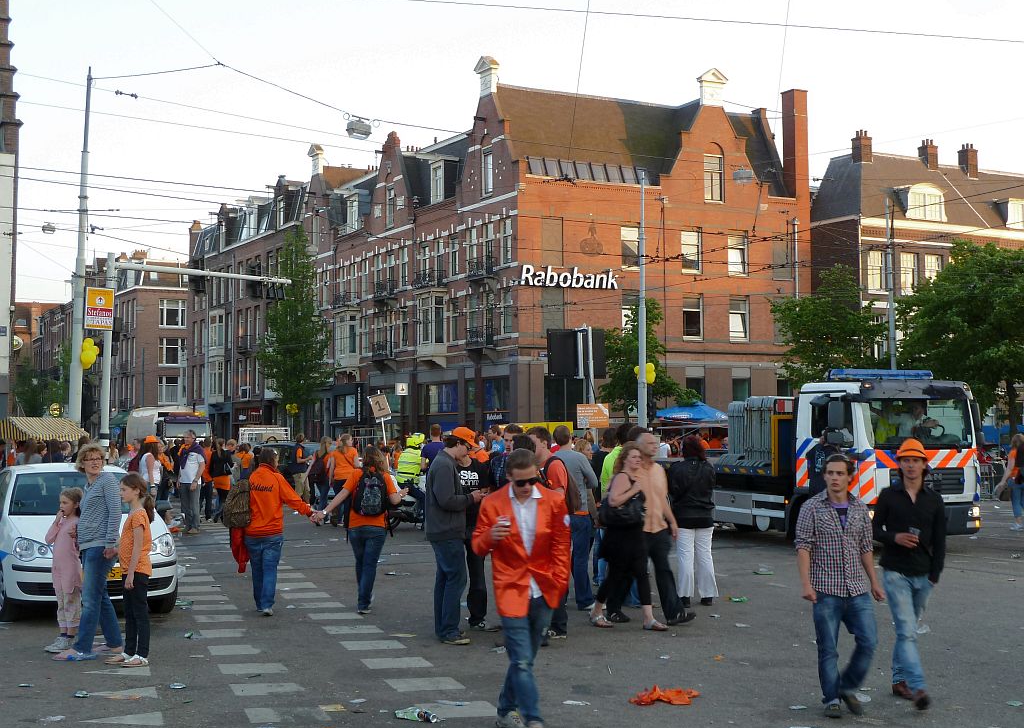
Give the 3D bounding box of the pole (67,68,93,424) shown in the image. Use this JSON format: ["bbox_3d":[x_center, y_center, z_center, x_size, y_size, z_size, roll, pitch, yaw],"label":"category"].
[{"bbox_3d":[-9.619,-1.663,31.693,0.330,9.869,0.330,2,-2,0],"label":"pole"}]

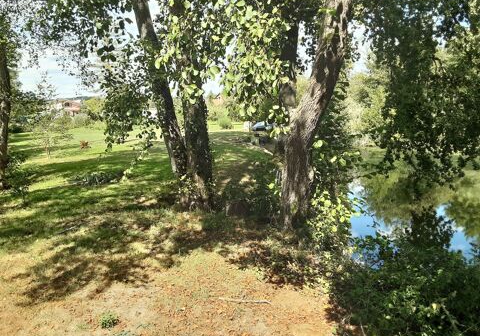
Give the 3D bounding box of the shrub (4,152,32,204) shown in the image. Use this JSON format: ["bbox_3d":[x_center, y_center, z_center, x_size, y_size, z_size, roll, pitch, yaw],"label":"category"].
[{"bbox_3d":[-3.700,0.180,6.500,0.430,0.840,0.420,-5,10,-30],"label":"shrub"}]

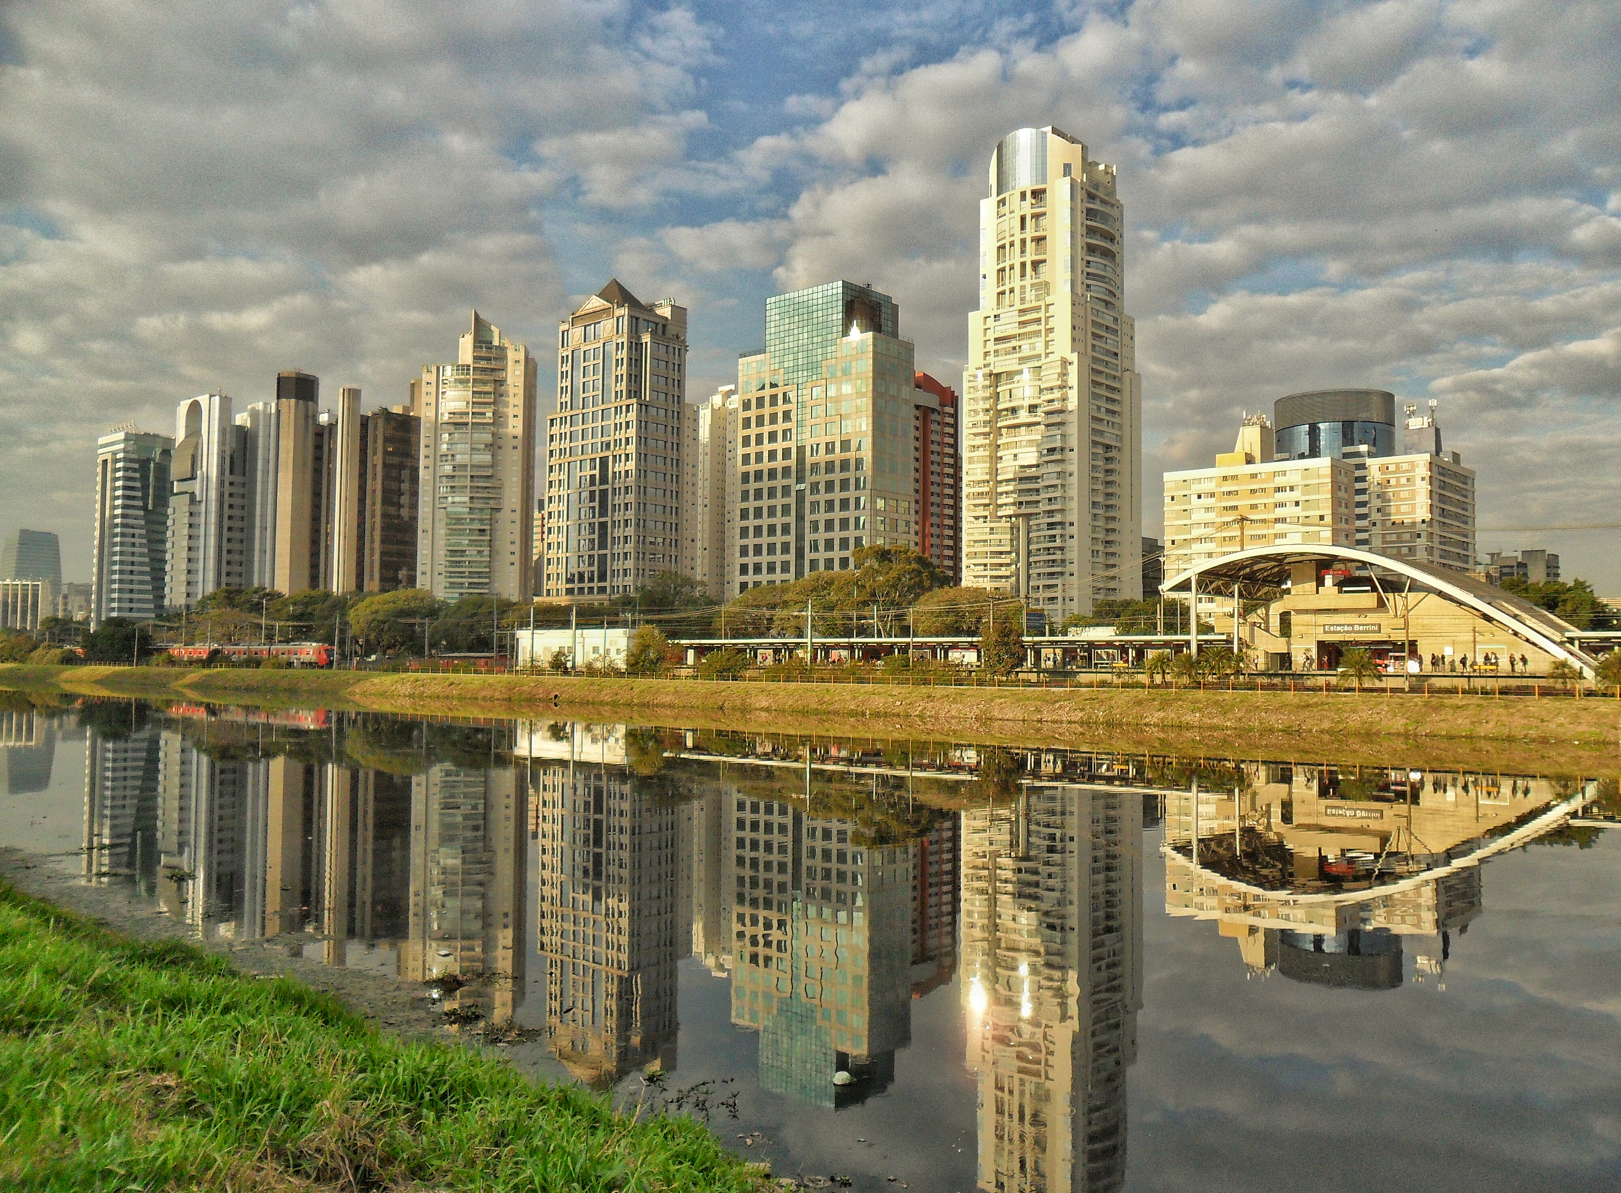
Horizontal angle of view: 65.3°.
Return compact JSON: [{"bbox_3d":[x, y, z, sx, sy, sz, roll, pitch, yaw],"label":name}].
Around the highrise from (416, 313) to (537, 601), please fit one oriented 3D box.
[{"bbox_3d":[-96.450,-32.500,369.870,27.950,101.210,27.000,1,-3,-3],"label":"highrise"}]

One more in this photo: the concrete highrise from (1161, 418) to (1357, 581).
[{"bbox_3d":[87.370,-10.810,246.570,32.710,47.780,12.680,-2,-4,41],"label":"concrete highrise"}]

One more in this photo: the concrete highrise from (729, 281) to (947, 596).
[{"bbox_3d":[2.800,-26.230,265.720,37.990,79.170,13.550,-2,-4,43],"label":"concrete highrise"}]

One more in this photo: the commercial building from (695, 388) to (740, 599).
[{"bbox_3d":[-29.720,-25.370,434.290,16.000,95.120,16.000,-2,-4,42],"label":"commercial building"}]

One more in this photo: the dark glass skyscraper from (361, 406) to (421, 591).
[{"bbox_3d":[-121.850,-17.571,370.313,14.500,73.500,16.000,-2,-4,40],"label":"dark glass skyscraper"}]

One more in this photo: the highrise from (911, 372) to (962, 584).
[{"bbox_3d":[28.683,-20.649,357.519,19.000,81.000,22.000,-2,-4,40],"label":"highrise"}]

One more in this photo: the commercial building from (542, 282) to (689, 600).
[{"bbox_3d":[-47.210,-30.610,303.310,33.190,91.110,13.970,-2,-4,41],"label":"commercial building"}]

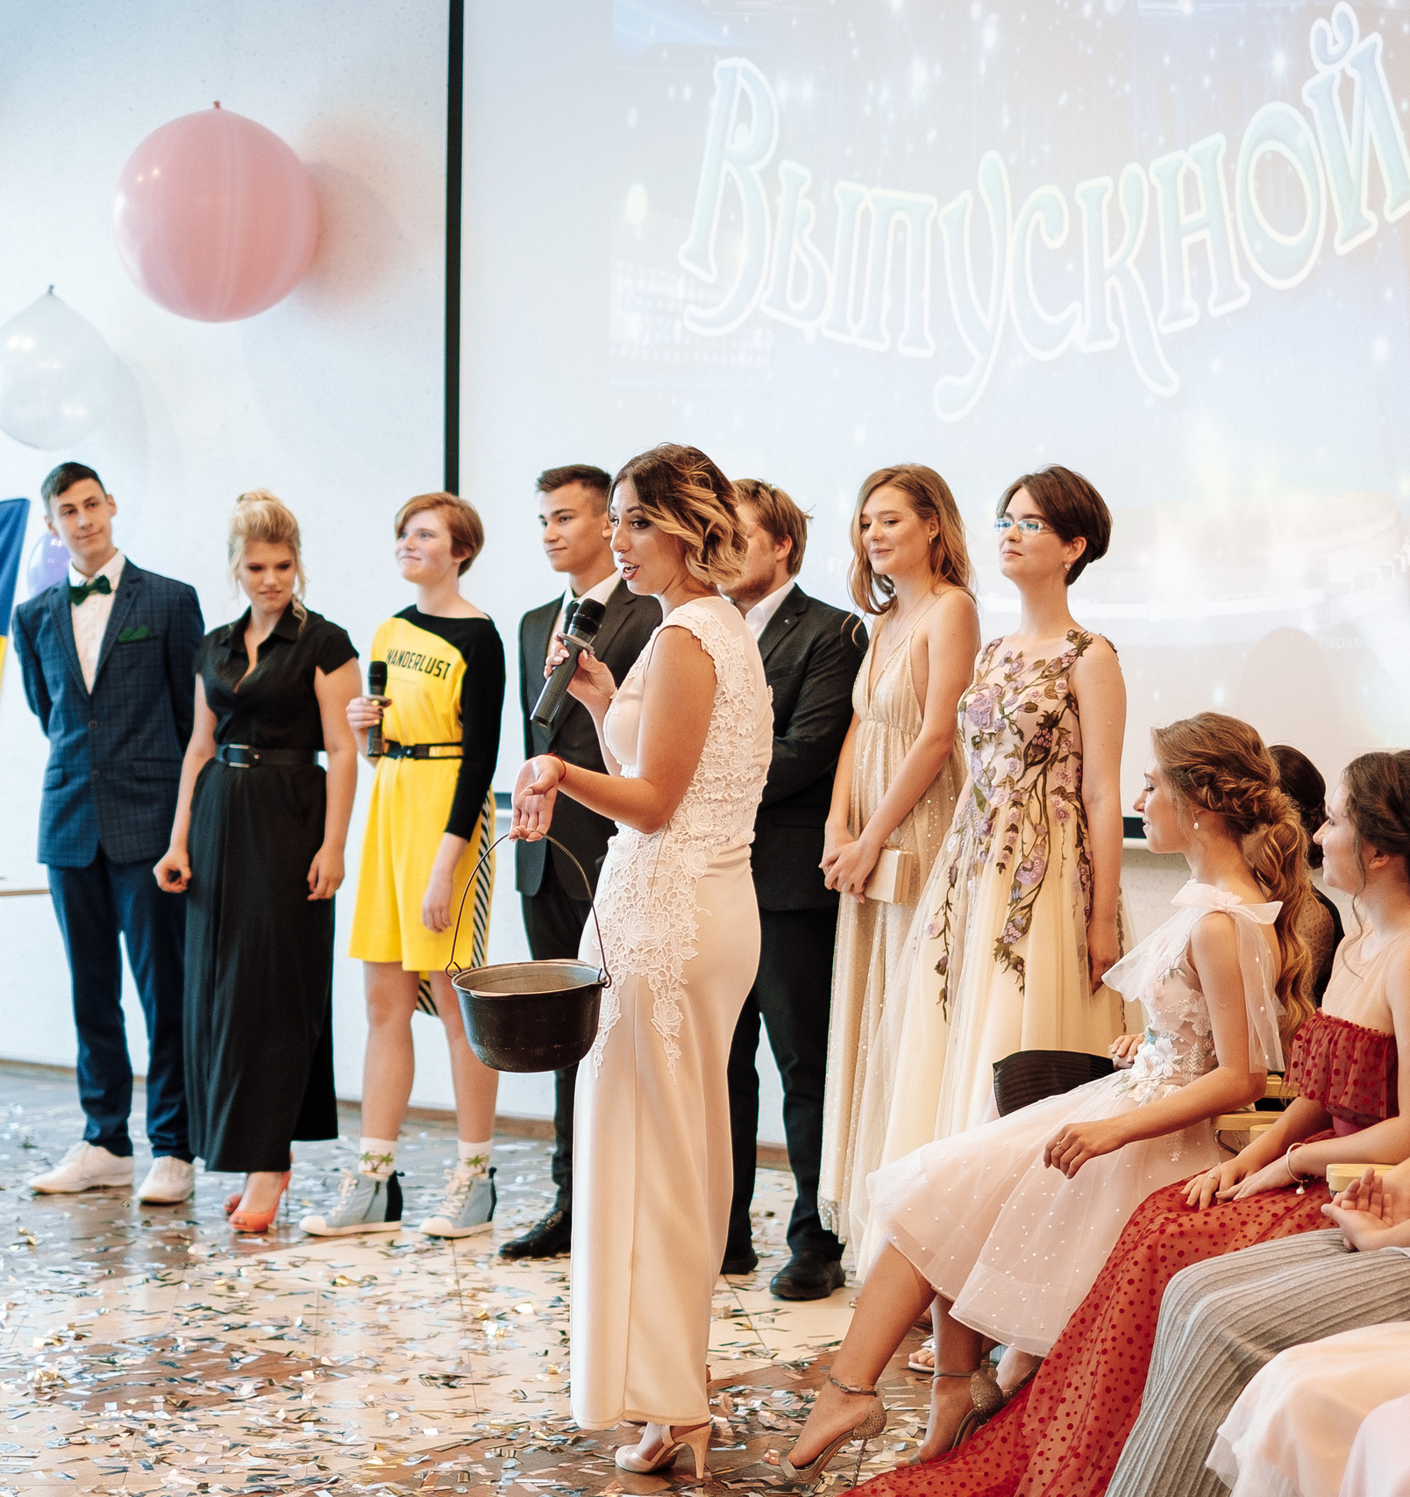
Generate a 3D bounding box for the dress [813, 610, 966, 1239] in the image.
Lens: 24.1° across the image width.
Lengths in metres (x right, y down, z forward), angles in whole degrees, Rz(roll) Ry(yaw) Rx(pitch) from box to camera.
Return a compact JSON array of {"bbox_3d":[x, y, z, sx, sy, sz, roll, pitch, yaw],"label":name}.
[{"bbox_3d":[0.421,0.366,6.935,0.400,1.400,0.430,-1,2,-35],"label":"dress"}]

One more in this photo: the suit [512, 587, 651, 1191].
[{"bbox_3d":[-0.249,0.348,7.763,0.480,1.480,0.310,2,2,38],"label":"suit"}]

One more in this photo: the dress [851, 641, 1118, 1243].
[{"bbox_3d":[0.650,0.439,6.599,0.570,1.370,0.610,-1,2,-38],"label":"dress"}]

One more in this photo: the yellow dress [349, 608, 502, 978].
[{"bbox_3d":[-0.658,0.120,7.921,0.430,0.920,0.310,2,2,40],"label":"yellow dress"}]

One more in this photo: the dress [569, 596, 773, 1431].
[{"bbox_3d":[-0.056,0.451,5.613,0.350,1.410,0.400,1,2,3],"label":"dress"}]

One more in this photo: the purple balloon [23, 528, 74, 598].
[{"bbox_3d":[-1.973,-0.576,10.200,0.235,0.310,0.235,2,2,30],"label":"purple balloon"}]

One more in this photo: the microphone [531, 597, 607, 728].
[{"bbox_3d":[-0.231,-0.147,5.650,0.050,0.245,0.050,26,-11,0],"label":"microphone"}]

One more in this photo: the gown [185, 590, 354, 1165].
[{"bbox_3d":[-1.063,0.346,8.101,0.440,1.390,0.350,1,2,20],"label":"gown"}]

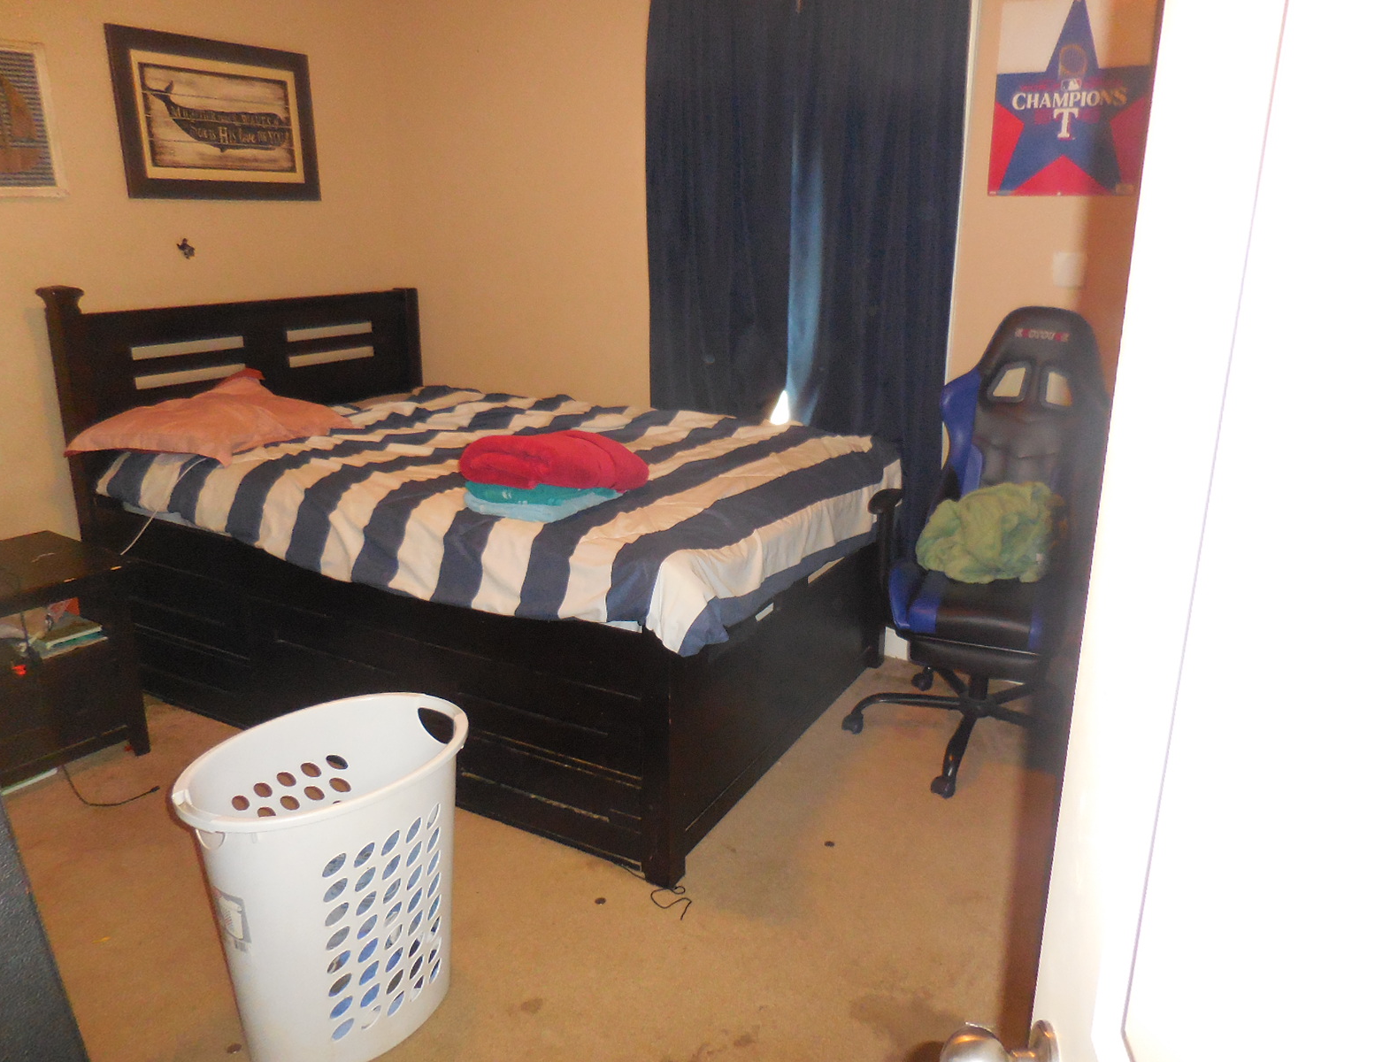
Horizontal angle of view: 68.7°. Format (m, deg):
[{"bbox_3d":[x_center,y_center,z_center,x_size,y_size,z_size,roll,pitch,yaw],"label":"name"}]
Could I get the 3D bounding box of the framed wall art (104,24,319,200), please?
[{"bbox_3d":[-1.657,-1.421,3.554,0.025,0.507,0.771,10,19,28],"label":"framed wall art"}]

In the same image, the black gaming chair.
[{"bbox_3d":[0.818,0.033,2.880,0.690,1.255,0.720,10,20,29],"label":"black gaming chair"}]

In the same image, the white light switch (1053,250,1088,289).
[{"bbox_3d":[1.108,-0.778,3.047,0.104,0.114,0.010,10,19,28],"label":"white light switch"}]

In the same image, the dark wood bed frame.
[{"bbox_3d":[-0.673,-0.127,3.305,2.216,1.282,1.455,10,19,28],"label":"dark wood bed frame"}]

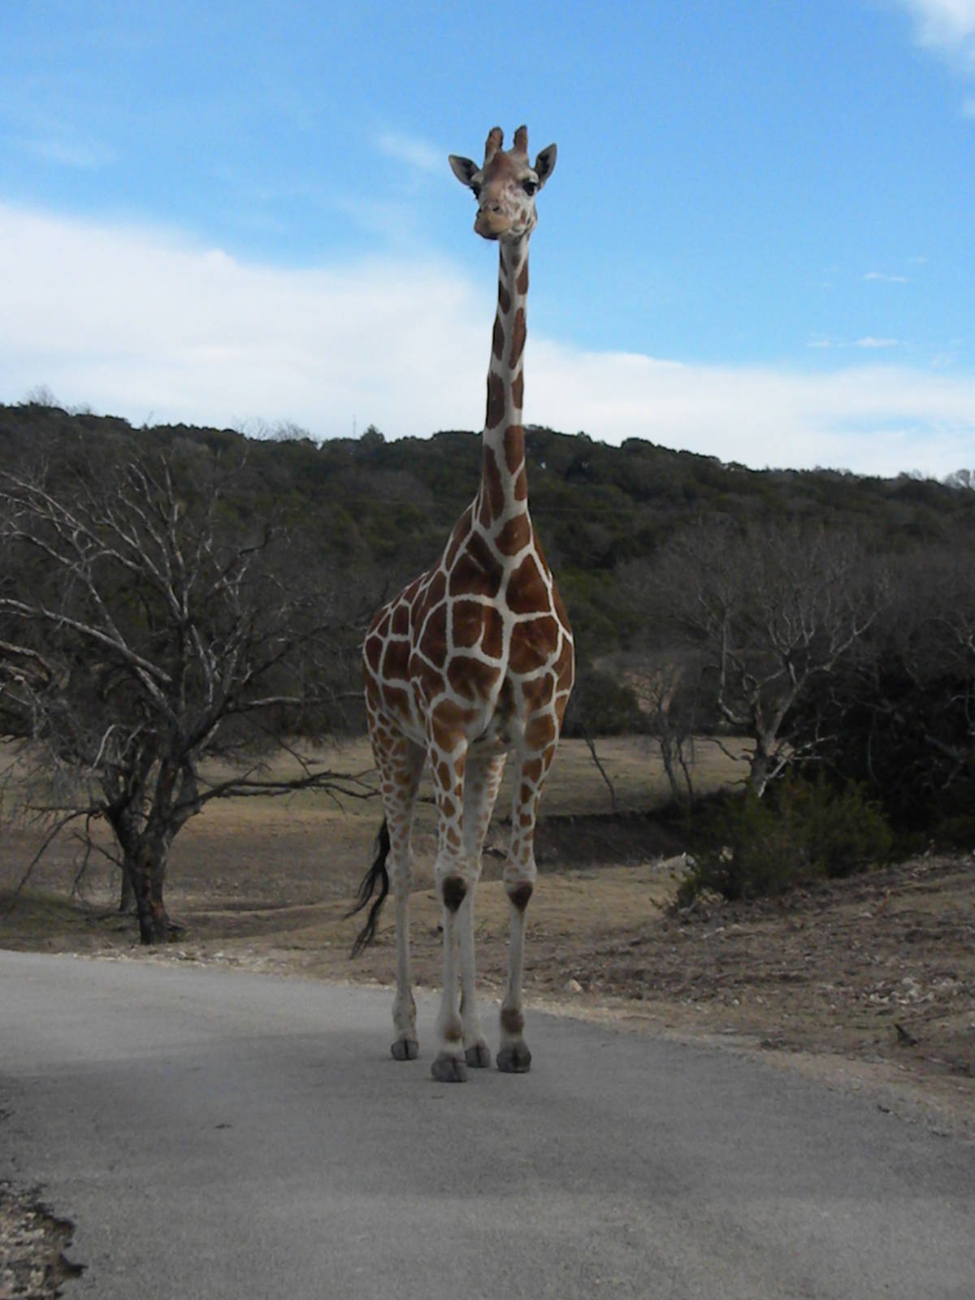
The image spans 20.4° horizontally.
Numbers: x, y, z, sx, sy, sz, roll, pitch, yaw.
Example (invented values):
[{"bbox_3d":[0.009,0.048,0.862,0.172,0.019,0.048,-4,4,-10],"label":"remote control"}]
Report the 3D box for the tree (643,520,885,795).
[{"bbox_3d":[5.930,0.200,58.000,5.200,6.000,5.000,0,-1,0],"label":"tree"}]

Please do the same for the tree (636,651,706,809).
[{"bbox_3d":[3.740,1.620,55.000,1.450,3.250,1.400,0,-1,0],"label":"tree"}]

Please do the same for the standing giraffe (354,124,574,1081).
[{"bbox_3d":[-0.070,-0.200,12.800,0.800,4.350,2.150,0,-1,-14],"label":"standing giraffe"}]

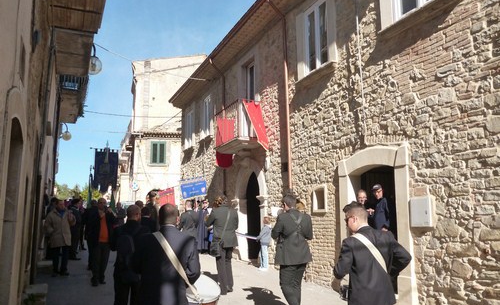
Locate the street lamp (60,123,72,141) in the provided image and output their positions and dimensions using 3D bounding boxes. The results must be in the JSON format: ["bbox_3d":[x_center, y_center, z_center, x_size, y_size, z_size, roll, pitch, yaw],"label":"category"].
[{"bbox_3d":[-7.029,-0.796,17.588,0.520,0.720,0.350,2,-7,-23],"label":"street lamp"}]

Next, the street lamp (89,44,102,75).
[{"bbox_3d":[-3.089,-1.839,8.887,0.520,0.700,0.350,2,-7,-23],"label":"street lamp"}]

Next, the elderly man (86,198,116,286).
[{"bbox_3d":[-2.998,1.801,9.342,0.560,1.730,0.420,2,-7,-25],"label":"elderly man"}]

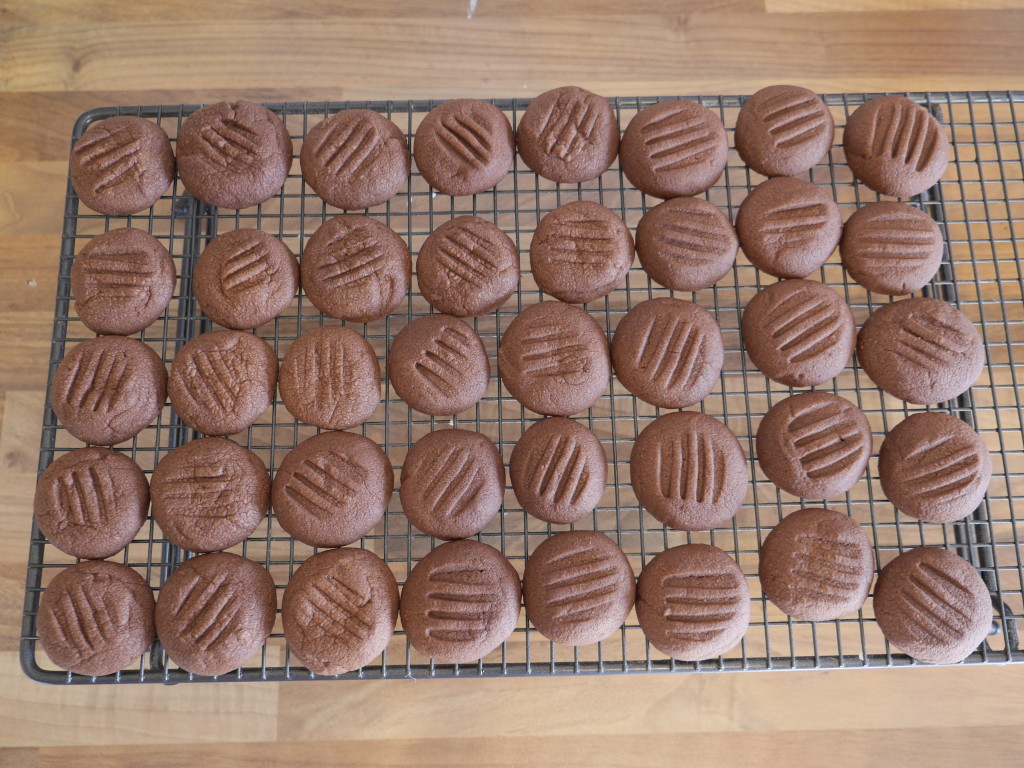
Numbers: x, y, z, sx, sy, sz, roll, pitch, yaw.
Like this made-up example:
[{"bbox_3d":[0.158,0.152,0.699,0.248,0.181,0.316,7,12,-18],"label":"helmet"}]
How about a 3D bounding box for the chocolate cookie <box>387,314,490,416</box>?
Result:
[{"bbox_3d":[-0.033,-0.009,0.391,0.046,0.014,0.046,-1,77,-1],"label":"chocolate cookie"}]

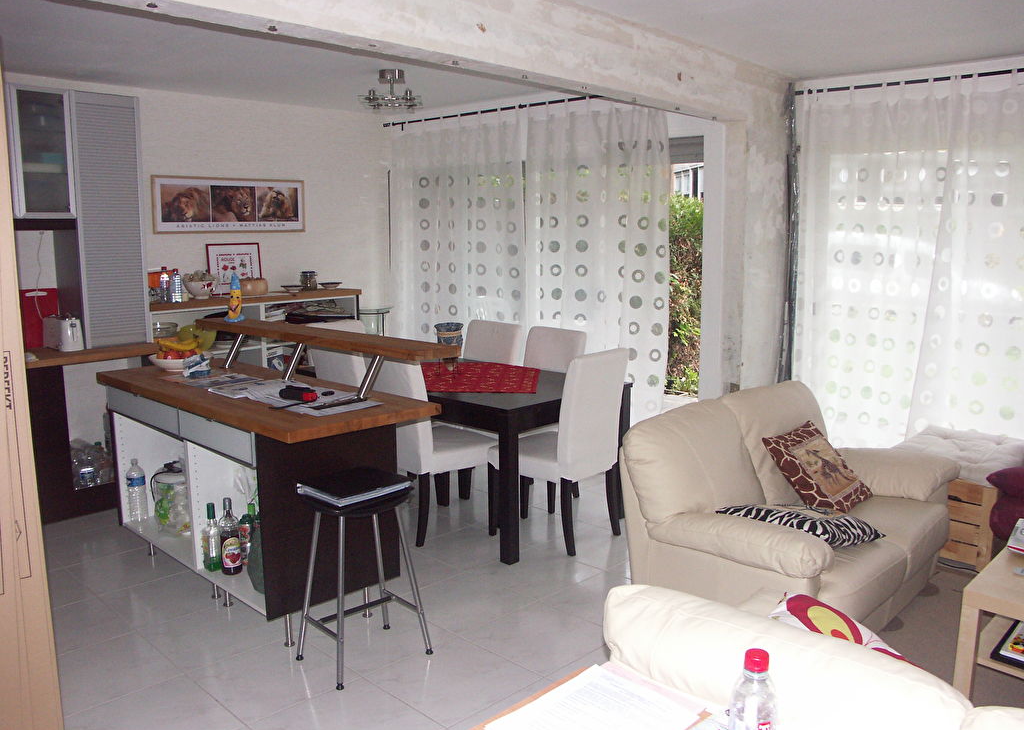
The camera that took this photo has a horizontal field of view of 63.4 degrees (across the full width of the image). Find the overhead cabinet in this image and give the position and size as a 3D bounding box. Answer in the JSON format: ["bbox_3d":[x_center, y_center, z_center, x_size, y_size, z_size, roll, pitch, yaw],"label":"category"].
[{"bbox_3d":[-2.560,-0.828,4.788,0.385,1.490,0.795,8,12,44],"label":"overhead cabinet"}]

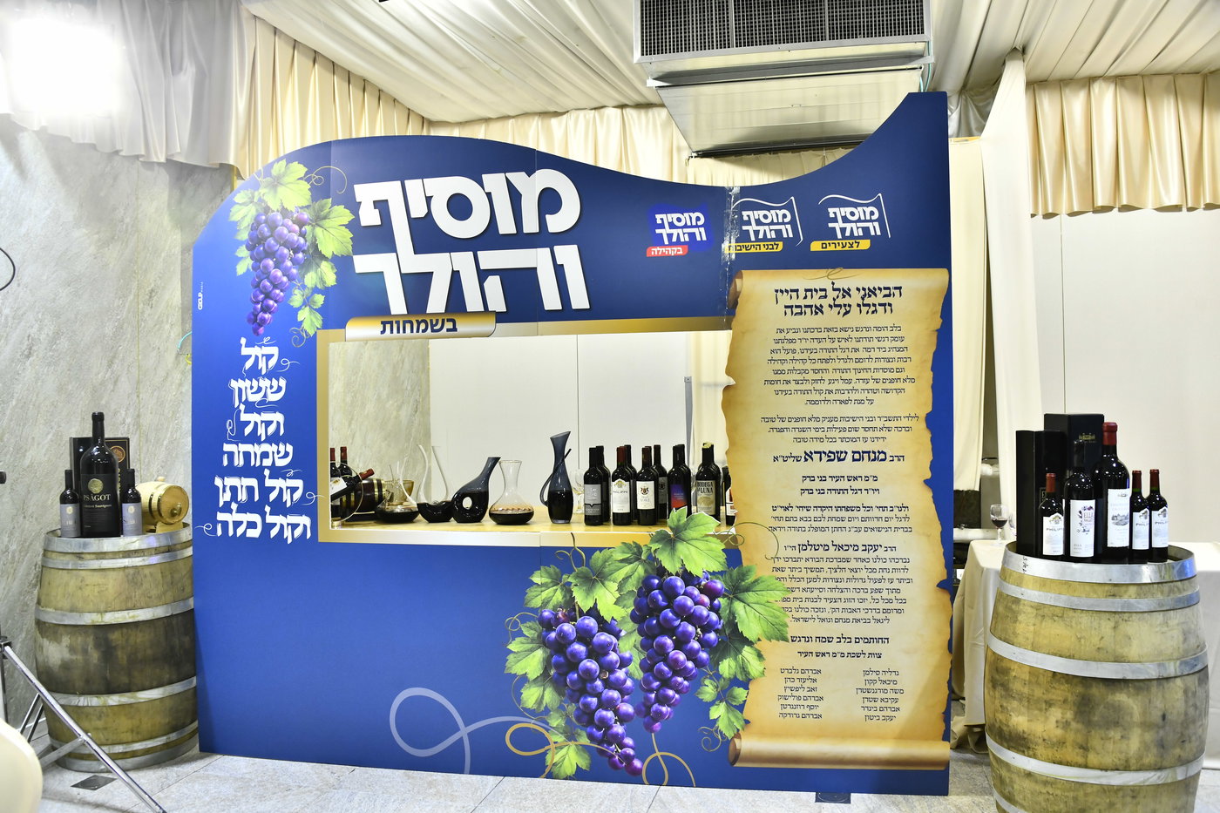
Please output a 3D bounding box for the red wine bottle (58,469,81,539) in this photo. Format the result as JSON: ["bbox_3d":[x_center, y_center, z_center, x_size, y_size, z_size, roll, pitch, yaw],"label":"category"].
[{"bbox_3d":[-2.167,0.402,3.810,0.075,0.298,0.075,0,0,-30],"label":"red wine bottle"}]

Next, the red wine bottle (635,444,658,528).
[{"bbox_3d":[0.141,0.306,3.679,0.076,0.298,0.076,-1,0,2],"label":"red wine bottle"}]

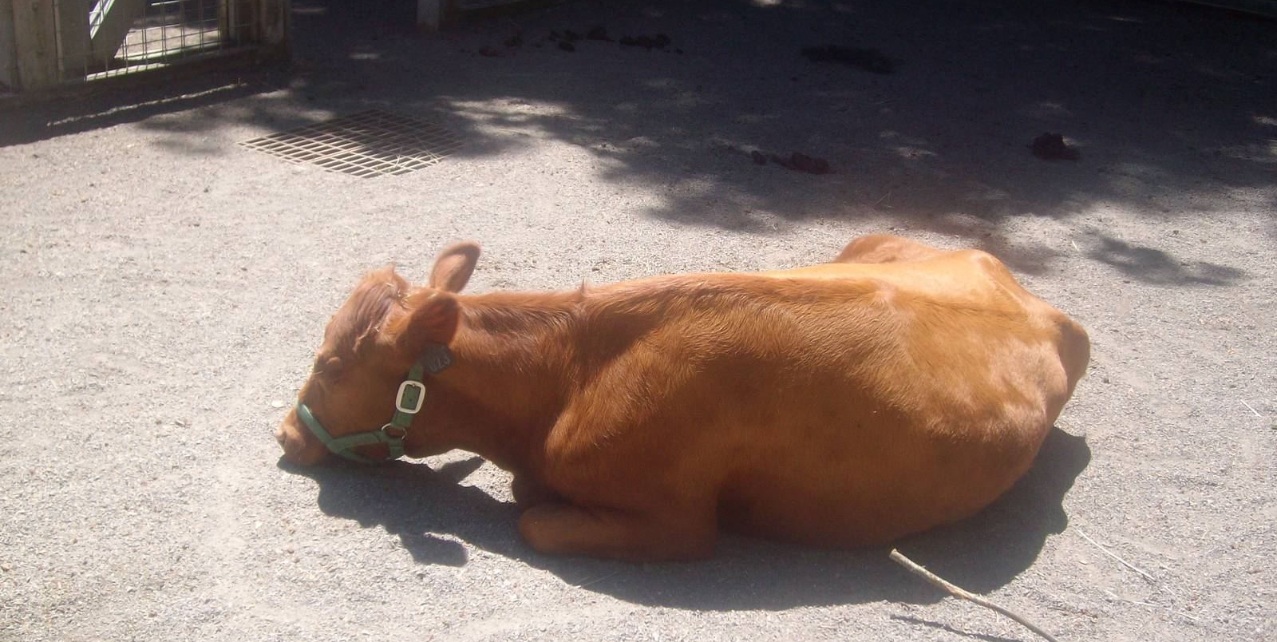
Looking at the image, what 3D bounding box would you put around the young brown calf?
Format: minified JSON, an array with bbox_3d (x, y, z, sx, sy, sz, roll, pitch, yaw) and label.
[{"bbox_3d":[0.072,0.071,2.183,1.331,0.404,0.550,1,23,-6],"label":"young brown calf"}]

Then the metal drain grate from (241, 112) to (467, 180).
[{"bbox_3d":[-0.875,-0.558,4.104,0.539,0.030,0.561,18,26,30],"label":"metal drain grate"}]

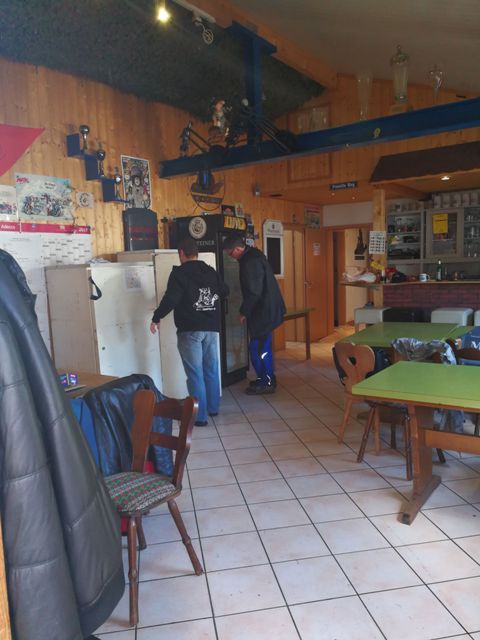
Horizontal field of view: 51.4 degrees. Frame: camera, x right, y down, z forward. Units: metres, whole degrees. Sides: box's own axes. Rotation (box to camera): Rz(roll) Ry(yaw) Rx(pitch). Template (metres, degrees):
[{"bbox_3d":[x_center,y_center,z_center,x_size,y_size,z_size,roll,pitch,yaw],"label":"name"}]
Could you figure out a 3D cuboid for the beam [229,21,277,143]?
[{"bbox_3d":[0.201,-2.476,5.368,0.190,1.120,0.720,2,7,35],"label":"beam"}]

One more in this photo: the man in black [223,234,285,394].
[{"bbox_3d":[0.145,-0.087,5.780,0.620,1.760,0.480,-1,6,13],"label":"man in black"}]

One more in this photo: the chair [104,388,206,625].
[{"bbox_3d":[-0.457,0.781,2.244,0.430,0.820,0.520,2,7,35],"label":"chair"}]

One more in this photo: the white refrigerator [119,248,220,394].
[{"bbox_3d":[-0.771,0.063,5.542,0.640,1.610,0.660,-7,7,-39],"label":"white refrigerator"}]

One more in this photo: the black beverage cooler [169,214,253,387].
[{"bbox_3d":[-0.334,-0.244,6.344,0.660,2.040,0.610,2,7,35],"label":"black beverage cooler"}]

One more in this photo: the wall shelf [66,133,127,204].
[{"bbox_3d":[-1.468,-1.599,5.349,0.200,0.620,0.730,2,7,35],"label":"wall shelf"}]

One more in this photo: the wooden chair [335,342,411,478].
[{"bbox_3d":[1.010,0.576,3.774,0.500,0.820,0.450,-6,7,-37],"label":"wooden chair"}]

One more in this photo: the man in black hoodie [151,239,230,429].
[{"bbox_3d":[-0.462,0.093,4.660,0.600,1.690,0.450,-5,6,-28],"label":"man in black hoodie"}]

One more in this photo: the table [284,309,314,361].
[{"bbox_3d":[0.504,0.257,7.465,0.800,0.760,1.200,2,7,35],"label":"table"}]

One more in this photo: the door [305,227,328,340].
[{"bbox_3d":[1.525,-0.671,9.799,0.080,2.070,0.900,2,7,35],"label":"door"}]

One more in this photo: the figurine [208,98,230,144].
[{"bbox_3d":[-0.237,-2.239,5.672,0.220,0.470,0.230,3,8,43],"label":"figurine"}]

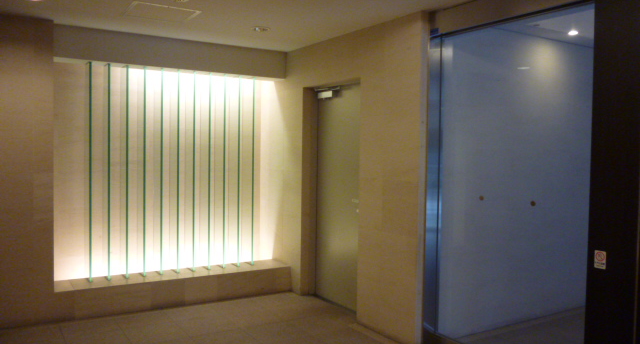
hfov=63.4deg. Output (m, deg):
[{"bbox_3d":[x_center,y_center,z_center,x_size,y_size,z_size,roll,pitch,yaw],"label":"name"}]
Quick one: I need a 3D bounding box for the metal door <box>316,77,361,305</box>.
[{"bbox_3d":[0.200,0.223,4.756,0.050,2.000,0.790,-1,3,-33],"label":"metal door"}]

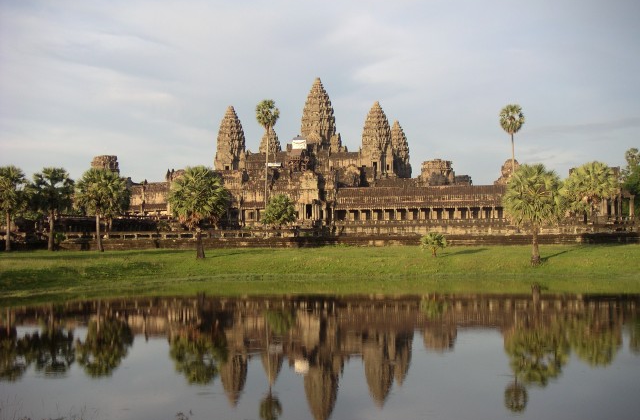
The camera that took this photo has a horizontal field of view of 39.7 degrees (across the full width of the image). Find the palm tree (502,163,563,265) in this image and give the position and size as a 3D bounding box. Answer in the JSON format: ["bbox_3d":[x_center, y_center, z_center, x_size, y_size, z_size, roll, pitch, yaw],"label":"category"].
[{"bbox_3d":[19.080,0.358,79.500,5.285,9.226,5.285,-1,-2,0],"label":"palm tree"}]

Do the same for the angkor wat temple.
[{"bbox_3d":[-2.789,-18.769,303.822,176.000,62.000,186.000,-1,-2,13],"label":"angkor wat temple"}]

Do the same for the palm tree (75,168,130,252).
[{"bbox_3d":[-24.620,0.056,100.000,5.972,9.465,5.972,-1,-2,0],"label":"palm tree"}]

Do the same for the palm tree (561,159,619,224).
[{"bbox_3d":[35.792,-2.142,117.000,7.119,8.767,7.119,-1,-2,0],"label":"palm tree"}]

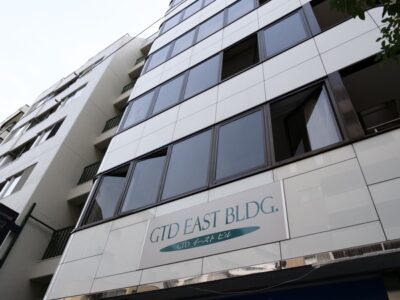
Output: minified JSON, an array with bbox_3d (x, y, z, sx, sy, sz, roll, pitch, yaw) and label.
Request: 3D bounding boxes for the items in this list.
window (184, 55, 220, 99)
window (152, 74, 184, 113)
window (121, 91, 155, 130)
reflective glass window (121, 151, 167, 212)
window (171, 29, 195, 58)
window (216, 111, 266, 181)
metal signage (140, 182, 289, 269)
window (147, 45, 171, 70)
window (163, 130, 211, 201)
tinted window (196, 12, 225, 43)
[{"bbox_3d":[0.051,-2.143,8.677,1.169,1.579,0.100,-22,-51,27],"label":"window"},{"bbox_3d":[-0.952,-1.747,9.224,1.096,1.579,0.100,-22,-51,27],"label":"window"},{"bbox_3d":[-1.971,-1.345,9.779,1.085,1.579,0.100,-22,-51,27],"label":"window"},{"bbox_3d":[-1.260,0.671,6.907,1.096,1.626,0.100,-22,-51,27],"label":"reflective glass window"},{"bbox_3d":[-0.654,-4.083,11.462,1.096,1.543,0.100,-22,-51,27],"label":"window"},{"bbox_3d":[0.767,-0.129,5.802,1.118,1.626,0.100,-22,-51,27],"label":"window"},{"bbox_3d":[0.111,1.251,4.859,2.689,0.984,0.080,-22,-51,27],"label":"metal signage"},{"bbox_3d":[-1.673,-3.681,12.018,1.085,1.543,0.100,-22,-51,27],"label":"window"},{"bbox_3d":[-0.257,0.275,6.360,1.169,1.626,0.100,-22,-51,27],"label":"window"},{"bbox_3d":[0.349,-4.479,10.915,1.169,1.543,0.100,-22,-51,27],"label":"tinted window"}]

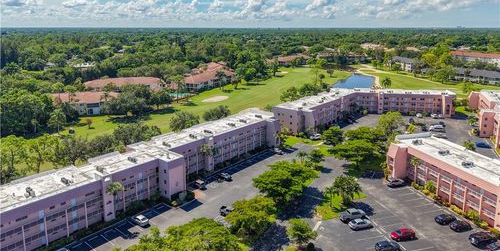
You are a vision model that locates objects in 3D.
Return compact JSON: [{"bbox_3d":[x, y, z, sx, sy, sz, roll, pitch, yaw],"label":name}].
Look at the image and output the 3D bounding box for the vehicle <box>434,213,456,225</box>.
[{"bbox_3d":[43.136,20.732,76.391,4.550,1.650,1.880,-5,16,-17],"label":"vehicle"}]

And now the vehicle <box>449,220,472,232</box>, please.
[{"bbox_3d":[44.978,21.470,73.826,4.600,1.620,1.870,-5,16,-17],"label":"vehicle"}]

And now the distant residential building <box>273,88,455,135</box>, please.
[{"bbox_3d":[51.200,-9.396,166.805,98.000,10.600,40.600,-7,17,-24],"label":"distant residential building"}]

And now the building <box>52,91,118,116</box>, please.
[{"bbox_3d":[-83.500,-12.531,180.882,31.500,9.000,19.000,-2,16,-8],"label":"building"}]

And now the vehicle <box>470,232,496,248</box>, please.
[{"bbox_3d":[45.144,21.793,67.085,4.800,1.720,1.920,-4,16,-14],"label":"vehicle"}]

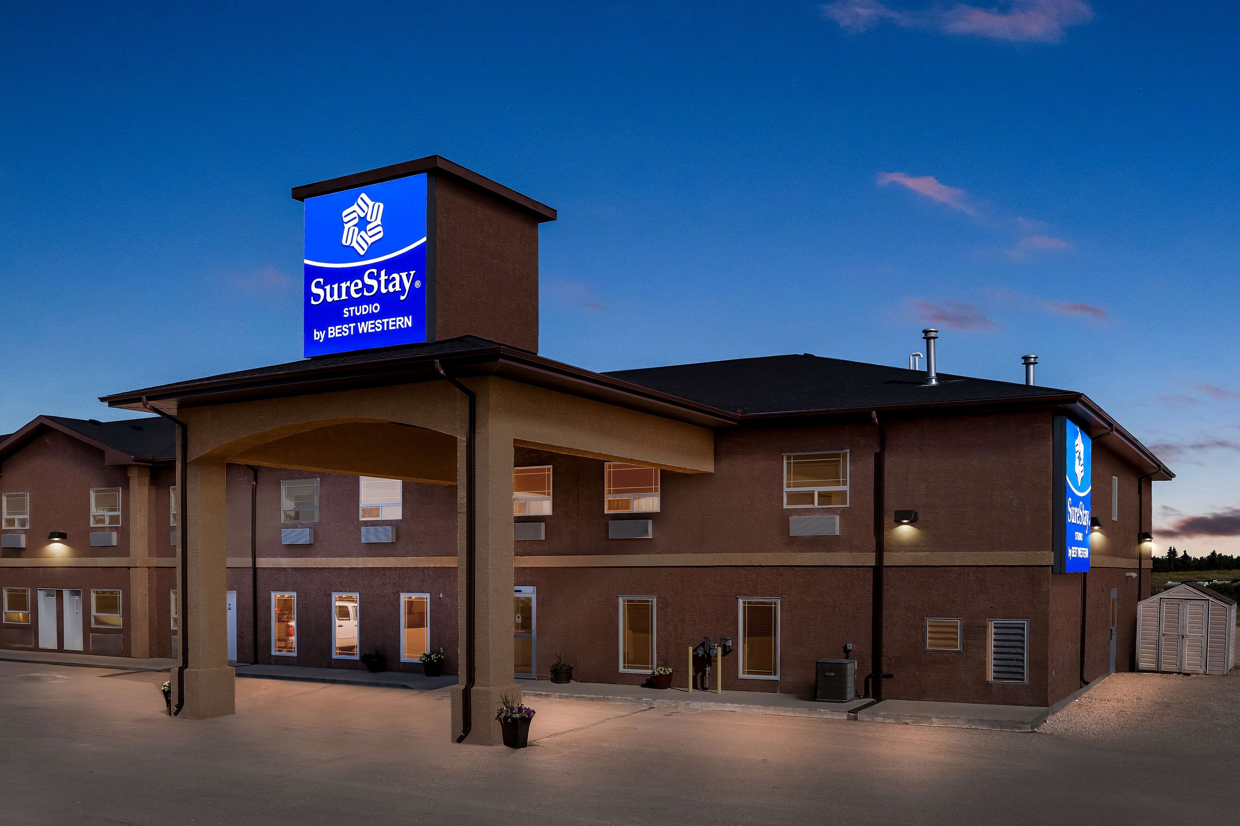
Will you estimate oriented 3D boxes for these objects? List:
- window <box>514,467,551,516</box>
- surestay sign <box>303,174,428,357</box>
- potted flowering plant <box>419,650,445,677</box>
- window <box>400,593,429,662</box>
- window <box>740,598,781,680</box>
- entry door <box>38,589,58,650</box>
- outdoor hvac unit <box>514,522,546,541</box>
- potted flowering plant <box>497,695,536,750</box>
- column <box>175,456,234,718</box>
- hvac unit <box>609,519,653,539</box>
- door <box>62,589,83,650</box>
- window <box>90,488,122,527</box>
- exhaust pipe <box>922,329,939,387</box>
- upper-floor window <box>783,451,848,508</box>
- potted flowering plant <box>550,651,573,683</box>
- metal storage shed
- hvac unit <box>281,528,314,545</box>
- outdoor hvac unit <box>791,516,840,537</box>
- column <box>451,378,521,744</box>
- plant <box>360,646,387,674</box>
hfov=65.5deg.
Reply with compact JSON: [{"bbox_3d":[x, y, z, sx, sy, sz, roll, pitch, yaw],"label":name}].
[{"bbox_3d":[-2.333,1.980,24.324,1.460,1.230,0.100,-2,-4,26],"label":"window"},{"bbox_3d":[-4.654,-2.630,17.550,2.850,2.980,0.250,-2,-5,28],"label":"surestay sign"},{"bbox_3d":[-4.845,6.455,24.800,0.620,0.670,0.600,0,-3,0],"label":"potted flowering plant"},{"bbox_3d":[-5.472,5.746,25.758,0.980,1.840,0.100,-2,-4,26],"label":"window"},{"bbox_3d":[3.178,5.163,22.035,0.940,1.840,0.120,-2,-5,25],"label":"window"},{"bbox_3d":[-18.924,6.829,31.903,0.980,2.030,0.080,-2,-4,26],"label":"entry door"},{"bbox_3d":[-2.403,3.011,24.493,1.050,0.430,0.190,-2,-5,25],"label":"outdoor hvac unit"},{"bbox_3d":[-1.714,5.049,15.800,0.620,0.840,0.600,-2,-4,26],"label":"potted flowering plant"},{"bbox_3d":[-7.894,3.228,18.300,0.760,4.830,0.760,-3,-5,30],"label":"column"},{"bbox_3d":[0.240,2.648,21.986,1.000,0.430,0.220,-2,-5,27],"label":"hvac unit"},{"bbox_3d":[-17.986,6.826,31.715,0.970,2.050,0.100,-2,-5,25],"label":"door"},{"bbox_3d":[-16.547,3.050,31.057,1.480,1.240,0.120,-2,-5,25],"label":"window"},{"bbox_3d":[6.922,-1.232,21.500,0.360,1.290,0.360,-2,-4,26],"label":"exhaust pipe"},{"bbox_3d":[4.106,1.409,20.285,1.337,1.159,0.120,-2,-5,27],"label":"upper-floor window"},{"bbox_3d":[-1.467,6.286,23.750,0.540,0.760,0.540,0,-5,0],"label":"potted flowering plant"},{"bbox_3d":[15.279,5.743,26.000,2.130,2.250,1.950,-3,-5,34],"label":"metal storage shed"},{"bbox_3d":[-9.219,3.547,27.611,1.050,0.430,0.190,-2,-5,25],"label":"hvac unit"},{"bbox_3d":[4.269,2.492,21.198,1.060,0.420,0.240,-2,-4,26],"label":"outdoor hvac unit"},{"bbox_3d":[-2.157,2.310,15.600,0.780,5.700,0.780,-3,-5,30],"label":"column"},{"bbox_3d":[-6.575,6.586,25.700,0.620,0.670,0.600,0,-3,0],"label":"plant"}]

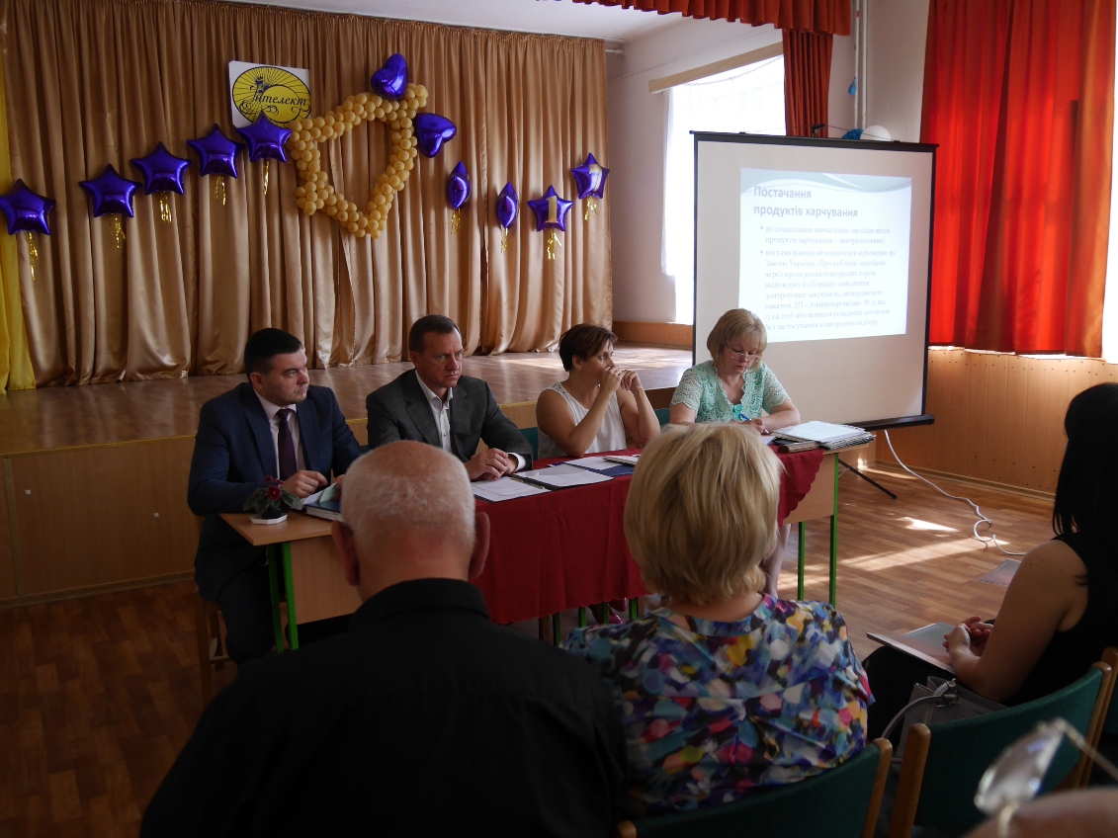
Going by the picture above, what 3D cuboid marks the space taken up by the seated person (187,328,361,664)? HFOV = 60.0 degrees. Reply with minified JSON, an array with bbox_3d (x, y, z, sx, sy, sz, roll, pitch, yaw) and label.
[{"bbox_3d":[-0.919,0.359,3.178,0.570,1.290,0.700,-6,10,-27],"label":"seated person"}]

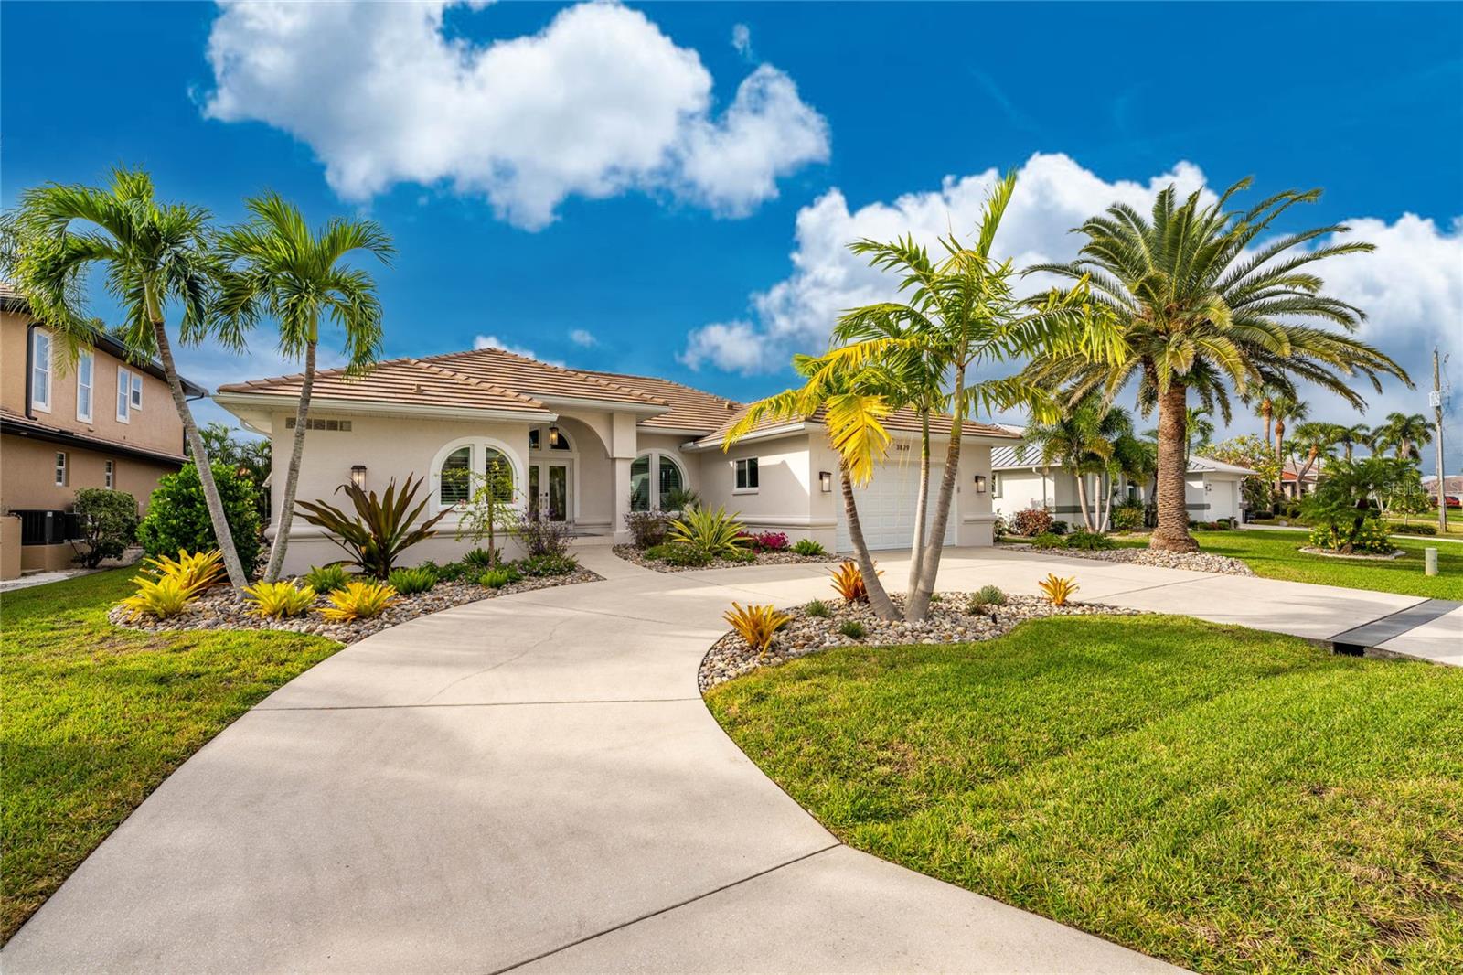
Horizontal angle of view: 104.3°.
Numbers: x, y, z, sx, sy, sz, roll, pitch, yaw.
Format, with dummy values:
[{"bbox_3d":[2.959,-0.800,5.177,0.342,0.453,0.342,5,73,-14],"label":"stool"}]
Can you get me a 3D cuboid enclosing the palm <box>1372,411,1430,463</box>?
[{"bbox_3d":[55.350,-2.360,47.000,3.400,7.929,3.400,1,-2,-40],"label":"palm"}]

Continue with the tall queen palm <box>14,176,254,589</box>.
[{"bbox_3d":[-9.345,-1.596,8.933,2.750,6.500,2.750,-1,-2,44],"label":"tall queen palm"}]

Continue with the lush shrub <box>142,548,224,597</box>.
[{"bbox_3d":[-9.164,1.315,9.476,1.050,0.740,1.000,1,-2,-44],"label":"lush shrub"}]

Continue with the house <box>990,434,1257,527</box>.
[{"bbox_3d":[20.463,-0.559,35.365,17.700,5.500,13.400,1,-1,-28],"label":"house"}]

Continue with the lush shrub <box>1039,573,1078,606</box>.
[{"bbox_3d":[4.548,1.414,7.874,0.500,0.460,0.500,-1,-1,30],"label":"lush shrub"}]

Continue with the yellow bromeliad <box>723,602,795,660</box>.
[{"bbox_3d":[0.283,1.372,5.724,0.720,0.540,0.700,0,-1,3],"label":"yellow bromeliad"}]

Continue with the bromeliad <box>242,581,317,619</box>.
[{"bbox_3d":[-5.636,1.405,7.100,0.740,0.471,0.740,1,-2,-38],"label":"bromeliad"}]

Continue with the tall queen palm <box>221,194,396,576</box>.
[{"bbox_3d":[-7.056,-1.652,9.400,2.400,6.438,2.500,1,-2,-37],"label":"tall queen palm"}]

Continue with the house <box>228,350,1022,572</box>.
[{"bbox_3d":[-3.609,-1.373,21.085,20.150,6.530,17.150,1,-1,-28],"label":"house"}]

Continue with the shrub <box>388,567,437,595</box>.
[{"bbox_3d":[-5.102,1.428,9.074,0.700,0.440,0.680,1,-1,-29],"label":"shrub"}]

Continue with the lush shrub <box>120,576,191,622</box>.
[{"bbox_3d":[-6.931,1.335,6.850,0.700,0.550,0.660,-2,-2,45],"label":"lush shrub"}]

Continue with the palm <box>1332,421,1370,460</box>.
[{"bbox_3d":[50.243,-1.986,46.000,2.600,6.744,2.600,1,-2,-42],"label":"palm"}]

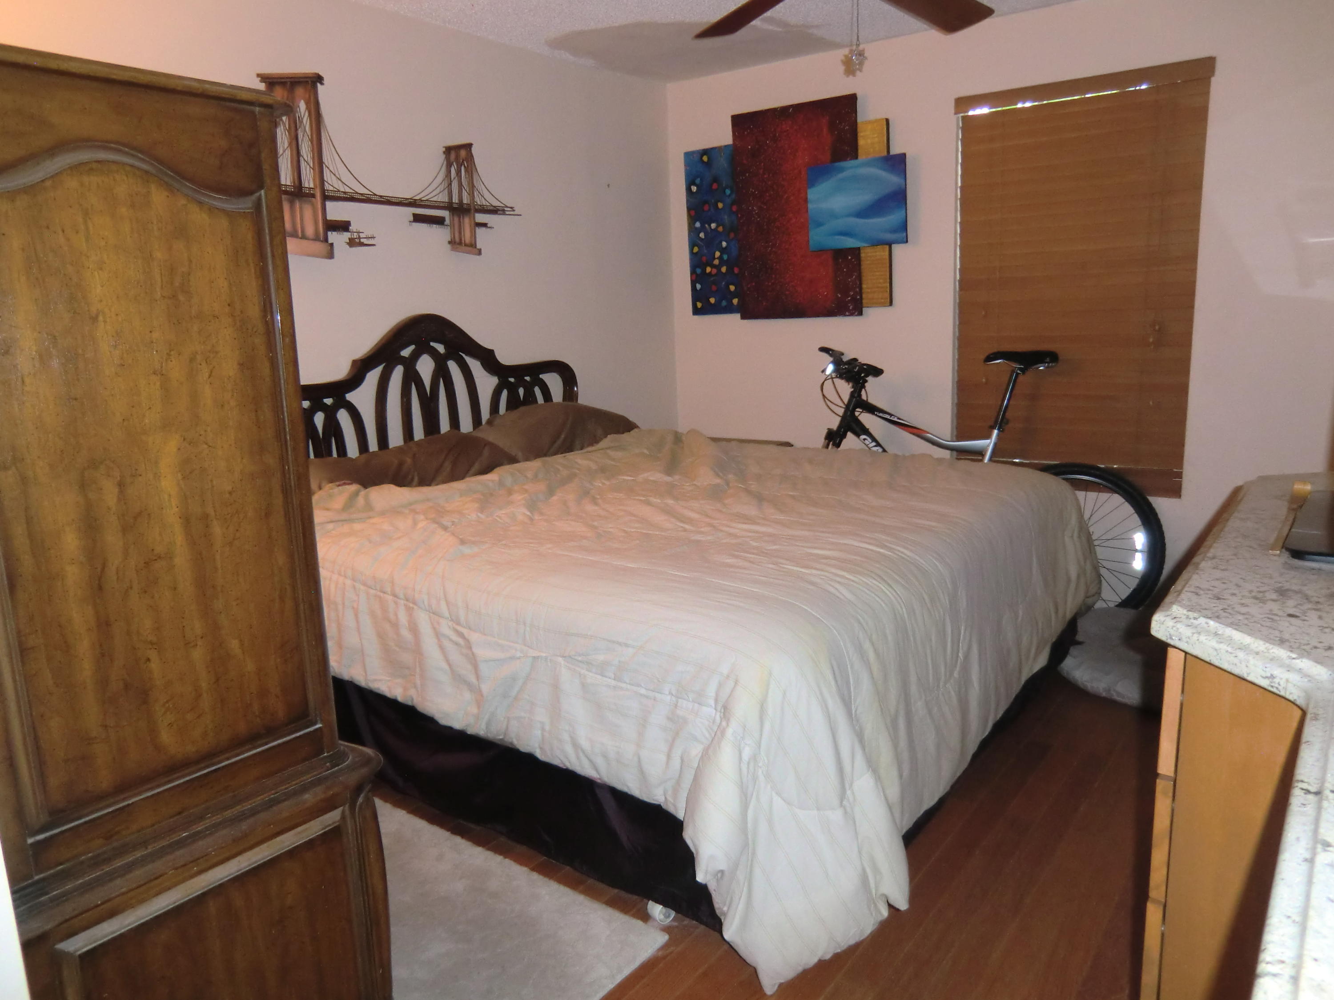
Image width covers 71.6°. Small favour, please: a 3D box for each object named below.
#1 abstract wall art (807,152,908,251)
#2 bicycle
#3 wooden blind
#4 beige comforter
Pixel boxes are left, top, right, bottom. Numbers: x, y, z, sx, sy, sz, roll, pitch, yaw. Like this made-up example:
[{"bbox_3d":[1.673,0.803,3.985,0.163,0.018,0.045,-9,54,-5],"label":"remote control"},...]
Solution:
[{"bbox_3d":[0.822,-1.281,4.008,0.462,0.360,0.030,7,15,37],"label":"abstract wall art"},{"bbox_3d":[1.121,-0.064,3.850,1.700,1.130,0.600,5,14,30],"label":"bicycle"},{"bbox_3d":[1.553,-0.803,3.601,0.900,1.555,0.070,7,15,37],"label":"wooden blind"},{"bbox_3d":[0.169,0.295,3.075,1.970,0.760,2.090,7,15,37],"label":"beige comforter"}]

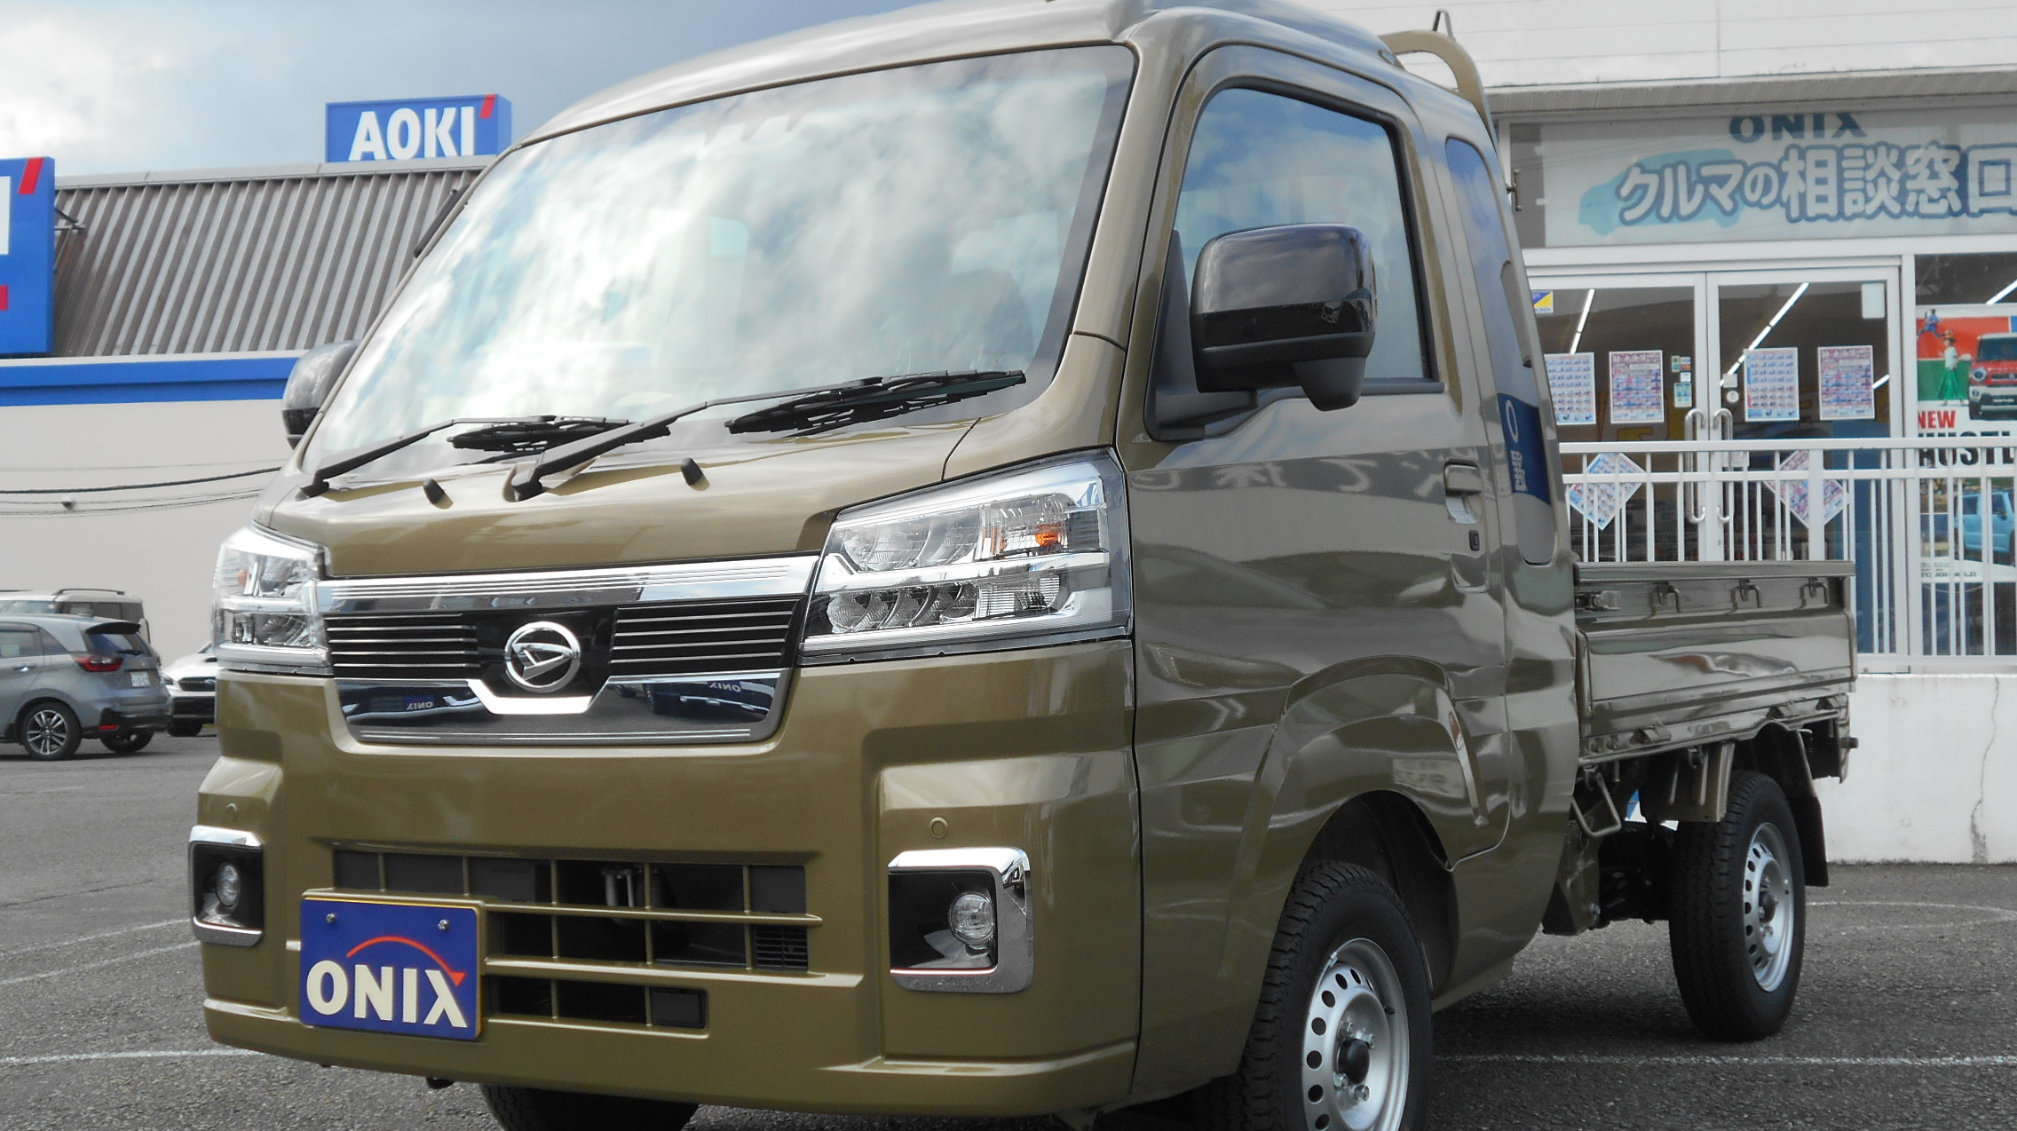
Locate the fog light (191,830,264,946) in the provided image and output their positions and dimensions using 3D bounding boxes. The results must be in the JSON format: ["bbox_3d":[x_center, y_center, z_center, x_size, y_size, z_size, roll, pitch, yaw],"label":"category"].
[{"bbox_3d":[-1.075,0.452,3.630,0.185,0.170,0.090,-3,-1,38],"label":"fog light"}]

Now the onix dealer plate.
[{"bbox_3d":[-0.820,0.534,3.388,0.335,0.167,0.015,-2,-3,33],"label":"onix dealer plate"}]

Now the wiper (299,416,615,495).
[{"bbox_3d":[-0.715,-0.156,3.438,0.725,0.098,0.065,-3,-1,35],"label":"wiper"}]

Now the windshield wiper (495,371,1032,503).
[{"bbox_3d":[-0.315,-0.163,3.181,0.723,0.122,0.065,-2,-1,22],"label":"windshield wiper"}]

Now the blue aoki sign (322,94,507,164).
[{"bbox_3d":[-10.506,-7.626,45.836,3.400,1.350,0.500,-1,-2,13],"label":"blue aoki sign"}]

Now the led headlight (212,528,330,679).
[{"bbox_3d":[-1.002,0.032,3.667,0.364,0.240,0.199,-3,-2,41],"label":"led headlight"}]

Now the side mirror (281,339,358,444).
[{"bbox_3d":[-1.052,-0.246,4.091,0.205,0.214,0.138,-3,-1,38],"label":"side mirror"}]

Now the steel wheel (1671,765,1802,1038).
[{"bbox_3d":[1.482,0.689,5.179,0.146,0.530,0.530,-2,-1,33],"label":"steel wheel"}]

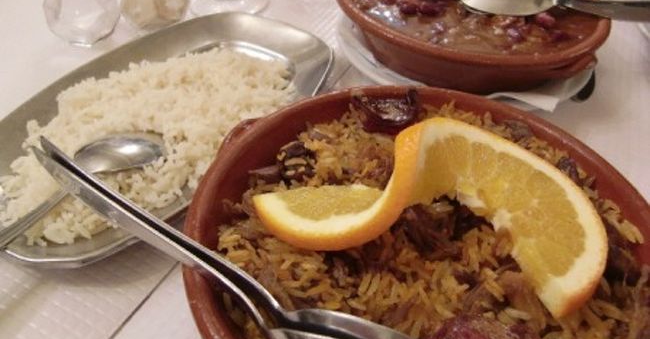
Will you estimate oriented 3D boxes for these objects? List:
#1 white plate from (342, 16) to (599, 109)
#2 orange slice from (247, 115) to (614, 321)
[{"bbox_3d":[0.116,-0.110,0.448,0.214,0.021,0.214,2,43,-2],"label":"white plate"},{"bbox_3d":[0.046,0.011,0.236,0.154,0.042,0.075,12,44,9],"label":"orange slice"}]

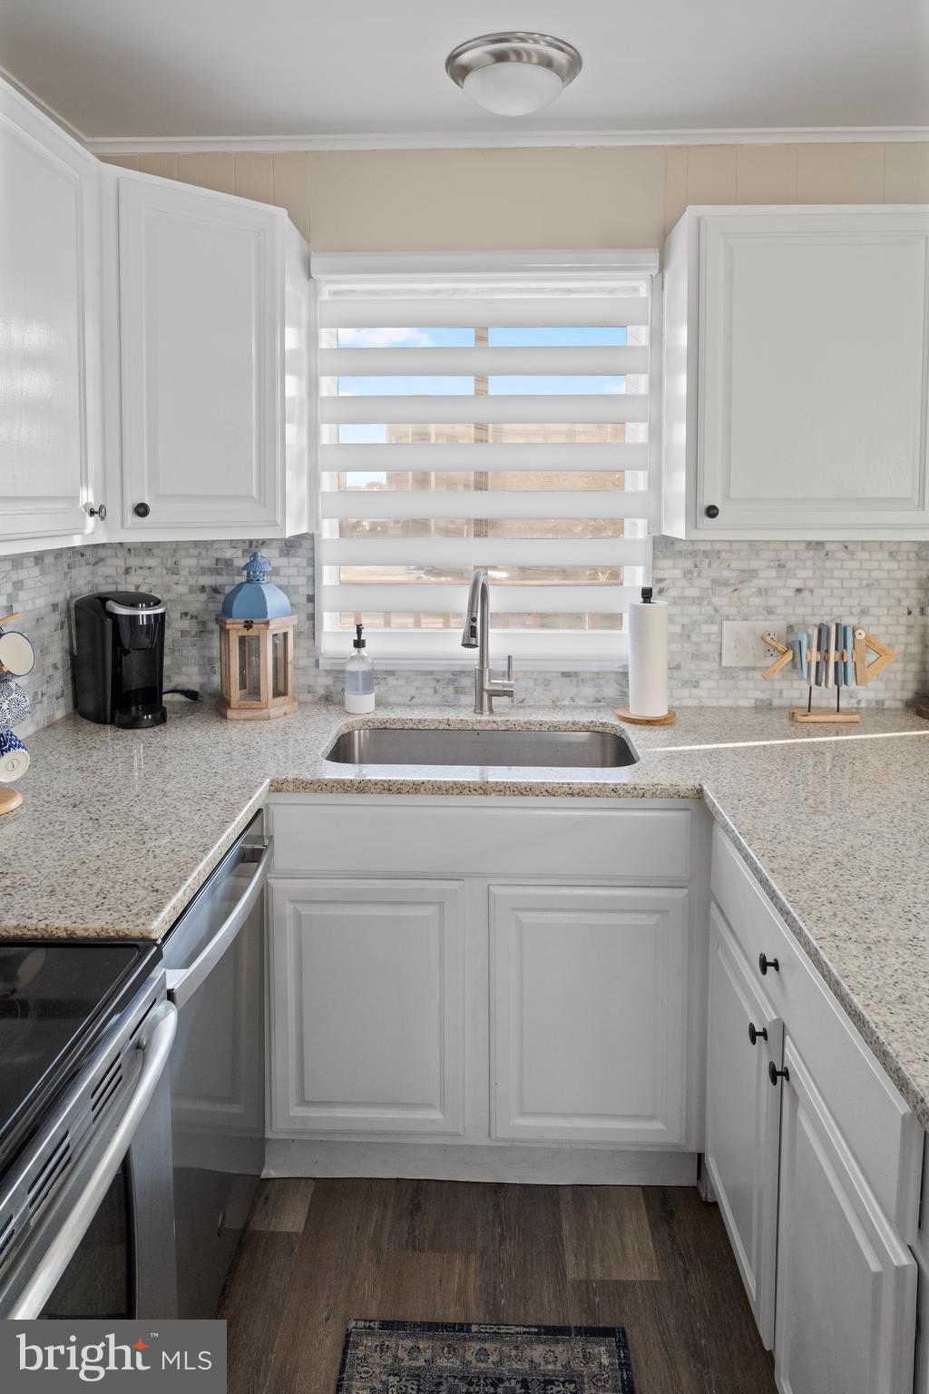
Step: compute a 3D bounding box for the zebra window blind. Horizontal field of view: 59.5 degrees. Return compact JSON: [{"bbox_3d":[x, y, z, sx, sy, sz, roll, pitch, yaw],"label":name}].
[{"bbox_3d":[0.056,-0.652,2.200,0.910,1.085,0.085,0,4,2],"label":"zebra window blind"}]

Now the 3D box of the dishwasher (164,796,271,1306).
[{"bbox_3d":[-0.710,0.715,1.440,0.620,0.840,0.590,1,7,2],"label":"dishwasher"}]

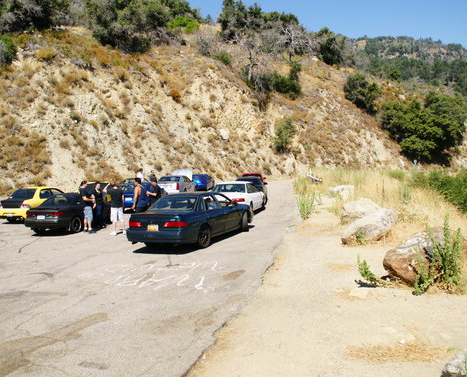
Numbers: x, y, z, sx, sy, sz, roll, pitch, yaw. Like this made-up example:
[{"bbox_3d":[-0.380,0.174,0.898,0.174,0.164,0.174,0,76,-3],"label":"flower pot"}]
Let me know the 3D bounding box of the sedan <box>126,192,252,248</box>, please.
[{"bbox_3d":[-1.020,0.800,12.760,1.810,1.390,4.880,0,4,24],"label":"sedan"}]

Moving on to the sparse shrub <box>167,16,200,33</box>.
[{"bbox_3d":[-6.843,-22.376,58.000,4.300,2.400,3.500,-1,3,-7],"label":"sparse shrub"}]

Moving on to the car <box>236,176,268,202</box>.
[{"bbox_3d":[0.250,0.330,18.100,1.690,1.330,4.450,0,4,15],"label":"car"}]

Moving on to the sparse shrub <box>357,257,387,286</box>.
[{"bbox_3d":[2.451,1.460,7.500,0.530,0.520,0.450,0,3,18],"label":"sparse shrub"}]

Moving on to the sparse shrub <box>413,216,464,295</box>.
[{"bbox_3d":[3.516,1.146,7.250,0.860,1.330,0.720,1,3,26],"label":"sparse shrub"}]

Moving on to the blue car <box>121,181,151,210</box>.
[{"bbox_3d":[-4.620,0.320,22.200,1.720,1.380,4.350,-1,4,10],"label":"blue car"}]

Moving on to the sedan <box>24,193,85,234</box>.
[{"bbox_3d":[-6.330,0.880,17.150,1.700,1.360,4.500,0,4,14],"label":"sedan"}]

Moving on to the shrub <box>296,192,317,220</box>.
[{"bbox_3d":[2.686,0.648,15.700,0.760,0.970,0.680,0,3,10],"label":"shrub"}]

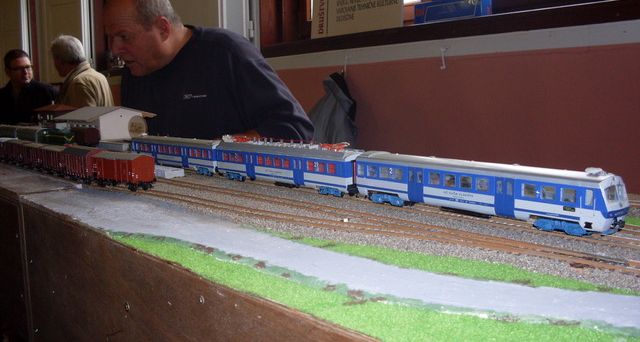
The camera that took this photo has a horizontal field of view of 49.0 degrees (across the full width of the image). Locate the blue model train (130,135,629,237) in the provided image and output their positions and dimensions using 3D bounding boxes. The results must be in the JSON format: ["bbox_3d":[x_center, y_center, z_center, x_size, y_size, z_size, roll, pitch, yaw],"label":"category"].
[{"bbox_3d":[-0.035,-0.008,0.764,0.033,0.052,0.770,-6,8,-37],"label":"blue model train"}]

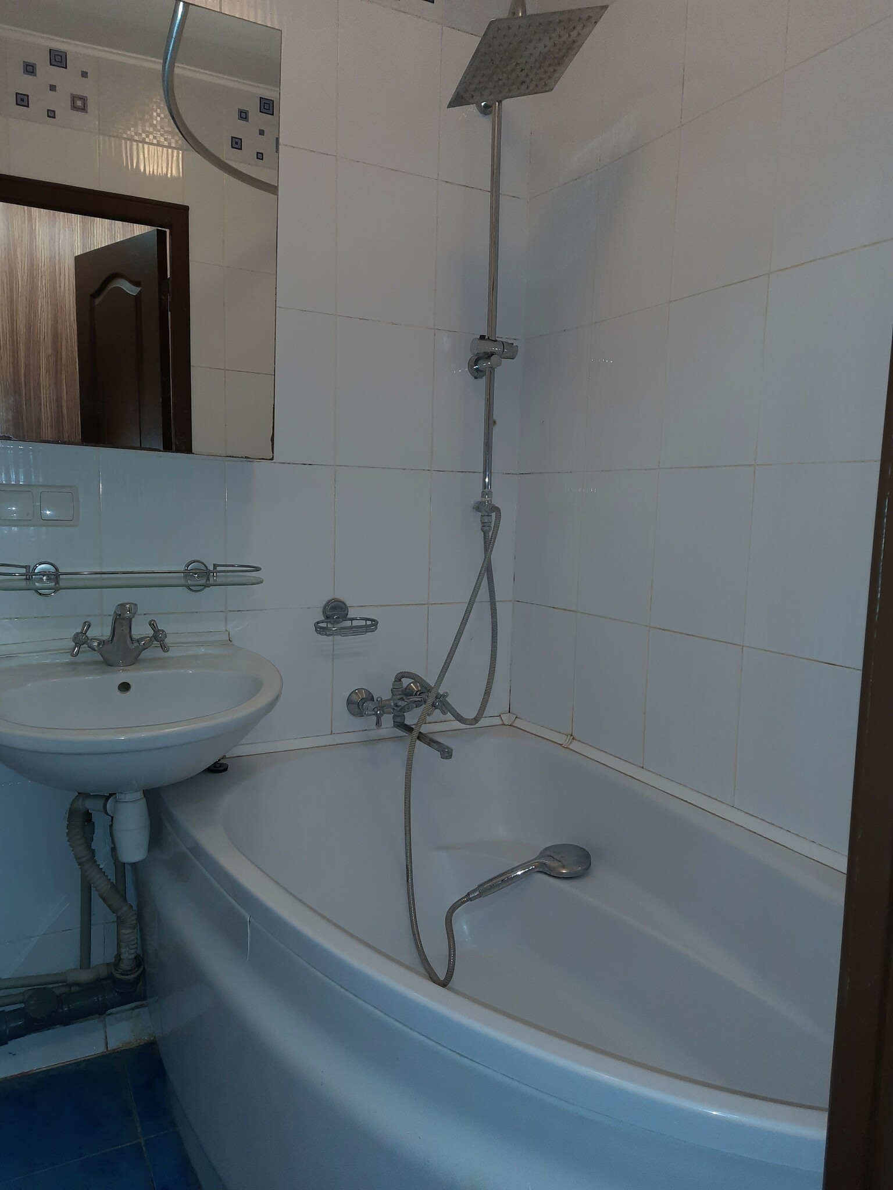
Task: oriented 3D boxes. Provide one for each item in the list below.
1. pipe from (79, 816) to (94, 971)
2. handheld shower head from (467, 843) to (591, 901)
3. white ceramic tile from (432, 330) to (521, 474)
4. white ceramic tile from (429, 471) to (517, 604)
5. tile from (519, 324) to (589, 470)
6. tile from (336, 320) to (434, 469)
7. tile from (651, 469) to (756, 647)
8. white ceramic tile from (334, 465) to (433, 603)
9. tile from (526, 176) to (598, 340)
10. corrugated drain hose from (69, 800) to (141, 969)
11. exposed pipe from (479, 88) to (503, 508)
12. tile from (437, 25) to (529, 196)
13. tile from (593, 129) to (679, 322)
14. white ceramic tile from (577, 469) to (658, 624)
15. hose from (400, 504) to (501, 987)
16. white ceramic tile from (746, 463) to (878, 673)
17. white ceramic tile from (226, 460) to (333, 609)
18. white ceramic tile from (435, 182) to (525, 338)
[{"bbox_3d":[-0.744,0.611,1.706,0.022,0.360,0.022,-2,7,-29],"label":"pipe"},{"bbox_3d":[0.161,0.534,1.574,0.257,0.058,0.100,-13,11,-20],"label":"handheld shower head"},{"bbox_3d":[0.078,-0.479,2.071,0.250,0.330,0.010,-2,8,-29],"label":"white ceramic tile"},{"bbox_3d":[0.069,-0.147,2.110,0.250,0.330,0.010,-2,8,-29],"label":"white ceramic tile"},{"bbox_3d":[0.262,-0.468,2.007,0.009,0.331,0.252,-2,8,-29],"label":"tile"},{"bbox_3d":[-0.145,-0.473,1.944,0.250,0.332,0.010,-2,7,-29],"label":"tile"},{"bbox_3d":[0.498,-0.082,1.614,0.010,0.330,0.250,-2,8,-29],"label":"tile"},{"bbox_3d":[-0.154,-0.140,1.982,0.249,0.331,0.009,-2,8,-28],"label":"white ceramic tile"},{"bbox_3d":[0.271,-0.800,1.969,0.009,0.331,0.252,-2,8,-29],"label":"tile"},{"bbox_3d":[-0.683,0.585,1.640,0.130,0.400,0.110,-2,8,-29],"label":"corrugated drain hose"},{"bbox_3d":[0.109,-0.705,1.990,0.024,0.990,0.024,-3,8,-29],"label":"exposed pipe"},{"bbox_3d":[0.098,-1.144,1.992,0.255,0.332,0.010,-2,7,-29],"label":"tile"},{"bbox_3d":[0.395,-0.771,1.750,0.009,0.331,0.249,-2,8,-29],"label":"tile"},{"bbox_3d":[0.372,-0.110,1.842,0.010,0.332,0.250,-2,7,-29],"label":"white ceramic tile"},{"bbox_3d":[0.027,0.282,1.843,0.210,0.950,0.550,3,7,11],"label":"hose"},{"bbox_3d":[0.619,-0.053,1.395,0.010,0.330,0.250,-2,8,-29],"label":"white ceramic tile"},{"bbox_3d":[-0.371,-0.132,1.867,0.249,0.331,0.009,-2,8,-28],"label":"white ceramic tile"},{"bbox_3d":[0.087,-0.811,2.022,0.252,0.331,0.009,-2,8,-28],"label":"white ceramic tile"}]

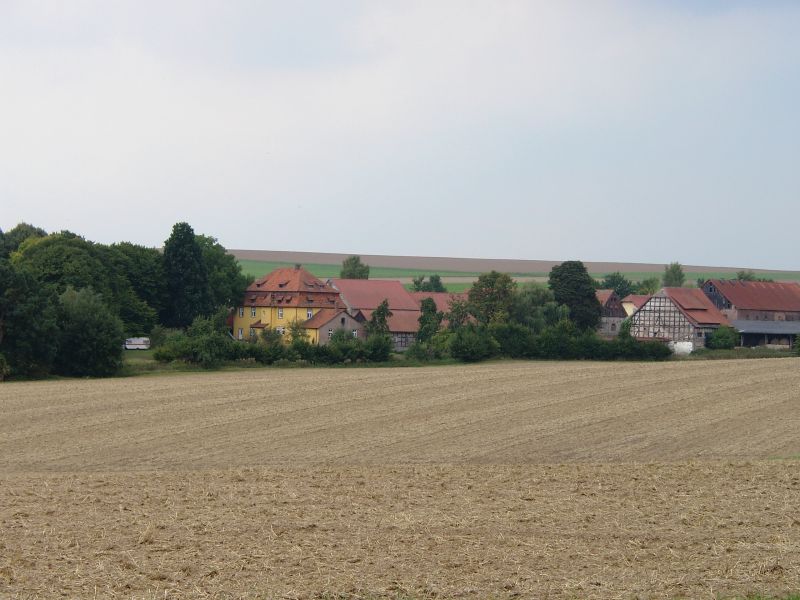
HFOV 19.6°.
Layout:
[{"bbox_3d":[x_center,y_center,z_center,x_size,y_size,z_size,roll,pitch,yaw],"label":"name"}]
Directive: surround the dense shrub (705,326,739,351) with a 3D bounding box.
[{"bbox_3d":[59.170,7.060,424.000,5.900,4.400,5.600,0,0,0],"label":"dense shrub"}]

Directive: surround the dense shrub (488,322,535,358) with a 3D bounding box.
[{"bbox_3d":[19.150,6.960,397.000,7.900,6.200,7.500,0,0,0],"label":"dense shrub"}]

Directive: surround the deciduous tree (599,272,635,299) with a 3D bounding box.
[{"bbox_3d":[46.110,-0.530,490.000,7.200,10.600,6.800,0,0,0],"label":"deciduous tree"}]

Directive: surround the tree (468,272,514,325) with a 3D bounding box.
[{"bbox_3d":[16.310,2.050,412.000,8.200,14.600,7.800,0,0,0],"label":"tree"}]

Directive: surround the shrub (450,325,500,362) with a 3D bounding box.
[{"bbox_3d":[12.530,7.420,394.000,8.500,6.500,8.100,0,0,0],"label":"shrub"}]

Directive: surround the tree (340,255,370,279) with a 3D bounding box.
[{"bbox_3d":[-10.110,-3.070,525.000,6.800,14.500,6.500,0,0,0],"label":"tree"}]

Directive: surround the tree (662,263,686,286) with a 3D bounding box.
[{"bbox_3d":[61.760,-1.800,520.000,5.400,13.300,5.100,0,0,0],"label":"tree"}]

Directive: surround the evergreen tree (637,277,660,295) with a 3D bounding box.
[{"bbox_3d":[53.760,-0.320,500.000,5.200,9.500,4.900,0,0,0],"label":"evergreen tree"}]

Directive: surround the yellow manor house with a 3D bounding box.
[{"bbox_3d":[-20.050,0.920,427.000,12.200,14.700,17.500,0,0,-42],"label":"yellow manor house"}]

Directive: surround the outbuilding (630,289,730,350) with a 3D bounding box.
[{"bbox_3d":[52.620,3.600,432.000,14.300,11.500,14.000,0,0,35],"label":"outbuilding"}]

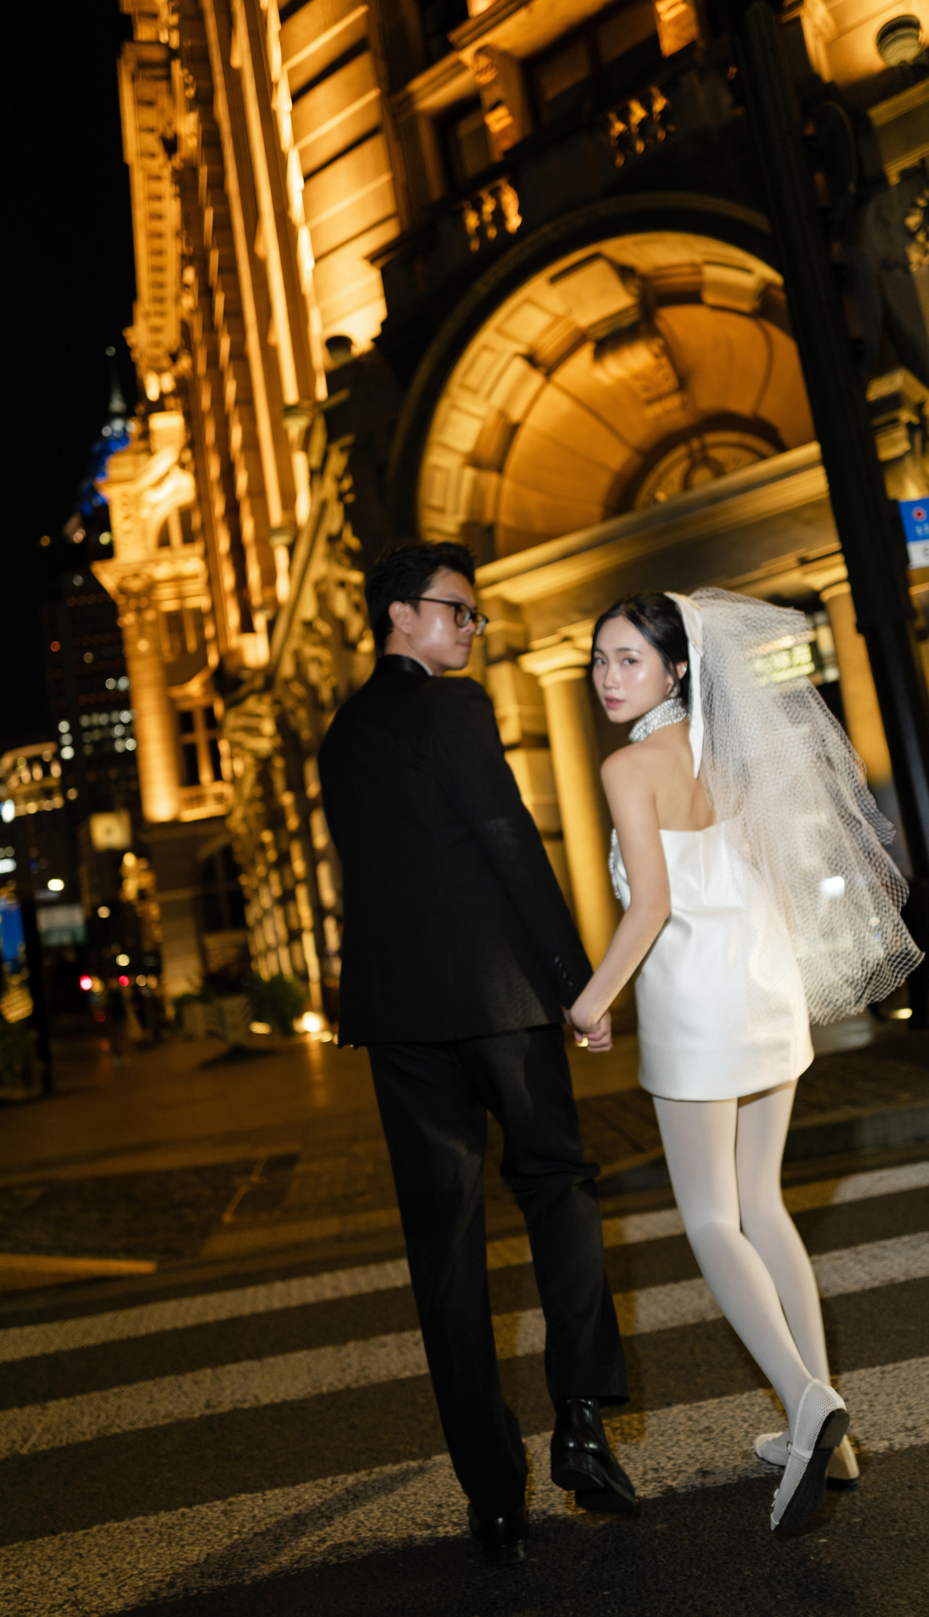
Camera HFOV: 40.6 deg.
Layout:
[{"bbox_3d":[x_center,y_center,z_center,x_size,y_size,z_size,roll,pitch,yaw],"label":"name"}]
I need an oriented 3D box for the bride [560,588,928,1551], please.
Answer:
[{"bbox_3d":[0.501,0.369,2.264,0.580,1.630,0.480,-5,-8,-32],"label":"bride"}]

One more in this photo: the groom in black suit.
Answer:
[{"bbox_3d":[0.023,0.368,2.263,0.520,1.770,0.430,-10,-7,8],"label":"groom in black suit"}]

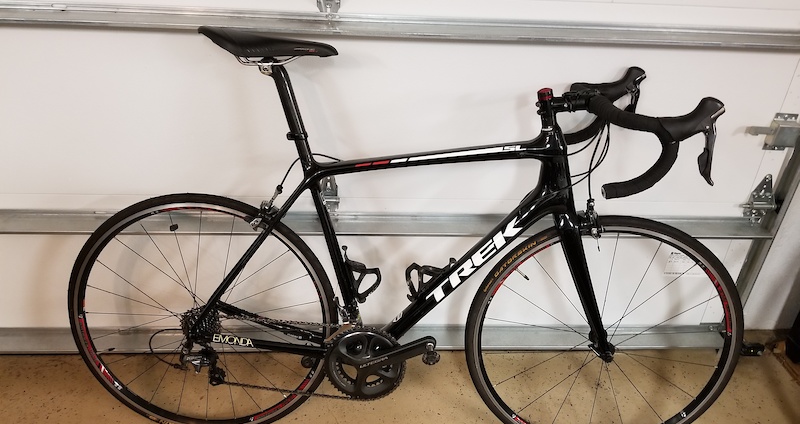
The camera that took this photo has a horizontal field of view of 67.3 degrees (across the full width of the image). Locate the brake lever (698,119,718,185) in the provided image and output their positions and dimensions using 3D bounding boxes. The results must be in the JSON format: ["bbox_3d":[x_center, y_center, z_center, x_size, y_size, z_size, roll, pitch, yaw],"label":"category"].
[{"bbox_3d":[0.572,-0.106,1.117,0.034,0.128,0.028,-8,19,4],"label":"brake lever"}]

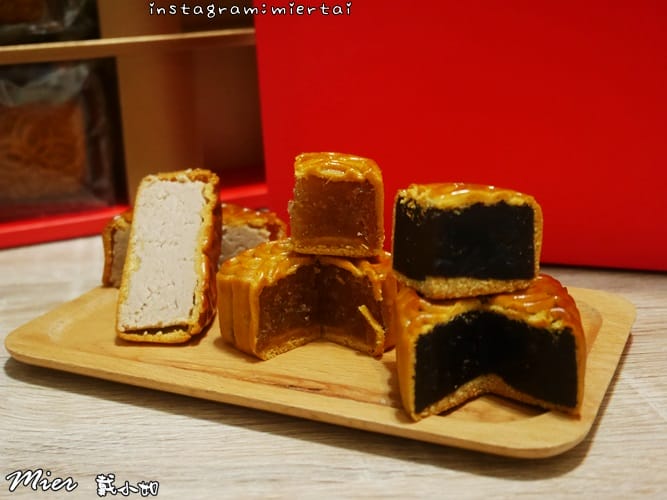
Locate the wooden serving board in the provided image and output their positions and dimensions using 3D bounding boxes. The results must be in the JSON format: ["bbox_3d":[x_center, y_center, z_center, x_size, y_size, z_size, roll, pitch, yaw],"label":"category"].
[{"bbox_3d":[-0.001,0.039,0.444,0.255,0.015,0.177,7,18,24],"label":"wooden serving board"}]

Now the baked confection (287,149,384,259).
[{"bbox_3d":[0.003,-0.020,0.430,0.036,0.037,0.034,3,17,11],"label":"baked confection"}]

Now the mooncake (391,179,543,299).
[{"bbox_3d":[0.051,-0.007,0.379,0.045,0.036,0.035,-6,17,-18],"label":"mooncake"}]

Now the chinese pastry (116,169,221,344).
[{"bbox_3d":[-0.075,0.000,0.449,0.037,0.065,0.064,2,17,9],"label":"chinese pastry"}]

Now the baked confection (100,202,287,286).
[{"bbox_3d":[-0.071,-0.004,0.515,0.092,0.034,0.045,0,17,3],"label":"baked confection"}]

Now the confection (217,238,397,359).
[{"bbox_3d":[-0.005,0.023,0.420,0.066,0.036,0.066,15,23,43],"label":"confection"}]

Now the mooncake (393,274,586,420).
[{"bbox_3d":[0.060,0.035,0.367,0.070,0.037,0.062,-1,16,0],"label":"mooncake"}]

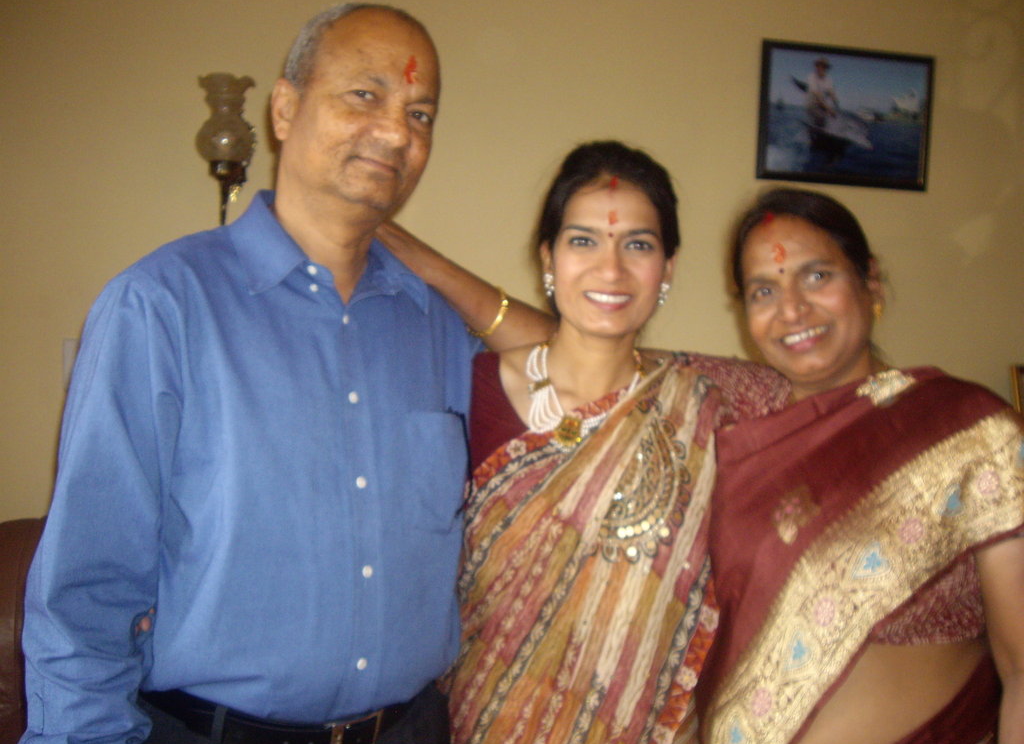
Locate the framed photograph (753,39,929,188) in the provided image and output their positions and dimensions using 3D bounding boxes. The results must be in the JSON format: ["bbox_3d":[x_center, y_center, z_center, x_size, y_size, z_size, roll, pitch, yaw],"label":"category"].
[{"bbox_3d":[0.693,-0.529,2.330,0.386,0.284,0.020,2,3,-10],"label":"framed photograph"}]

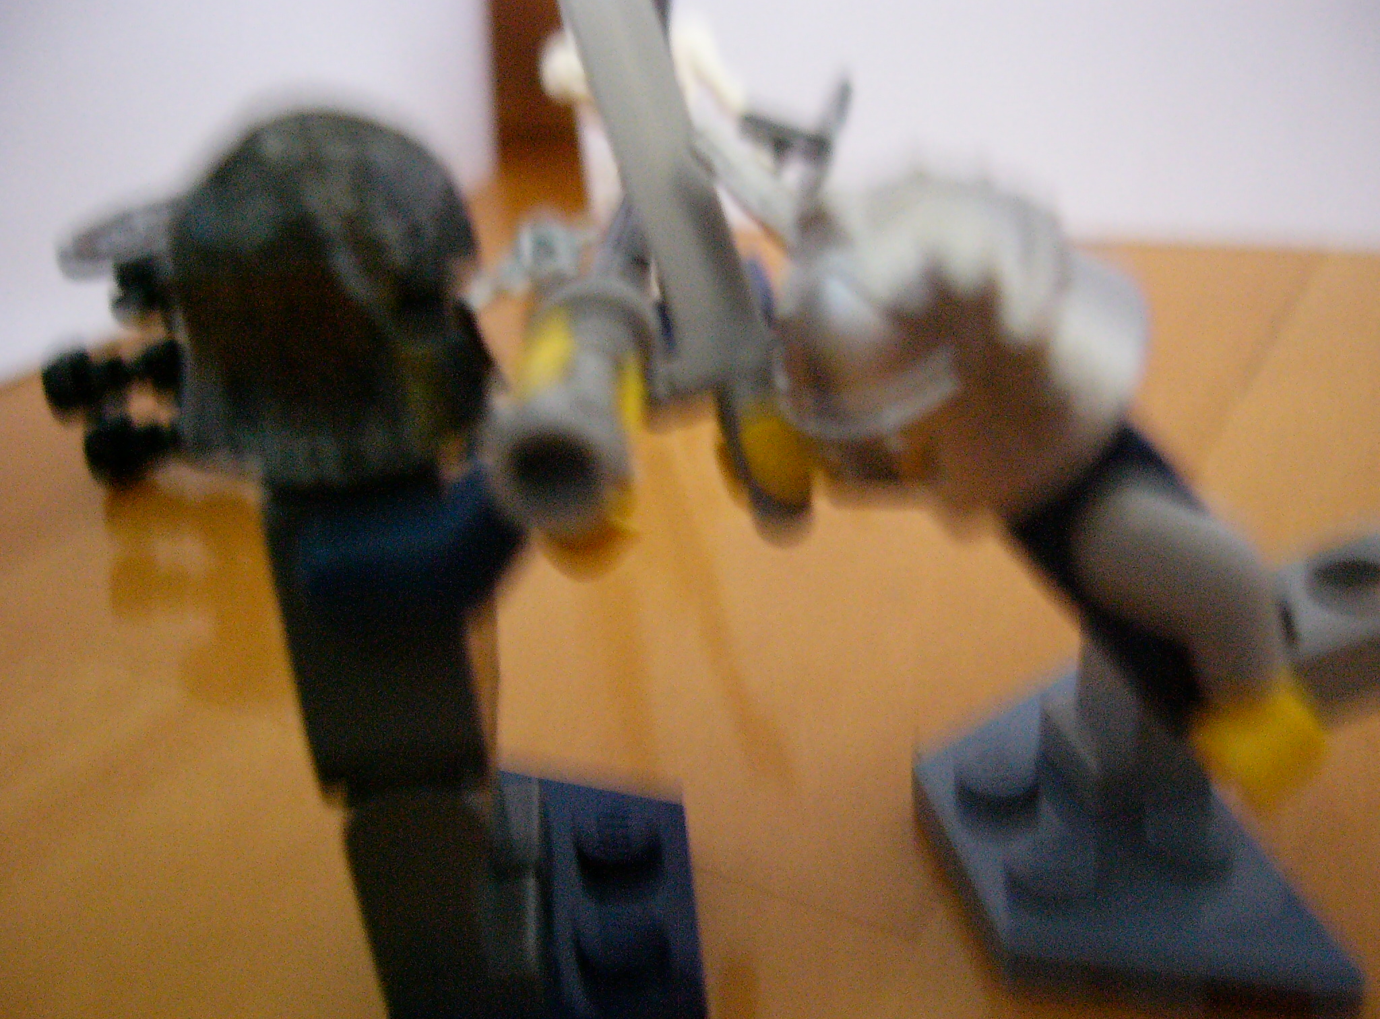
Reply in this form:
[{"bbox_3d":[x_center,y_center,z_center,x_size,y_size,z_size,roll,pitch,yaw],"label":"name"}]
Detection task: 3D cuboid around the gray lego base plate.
[{"bbox_3d":[0.024,0.019,0.084,0.016,0.005,0.032,-12,28,-5],"label":"gray lego base plate"}]

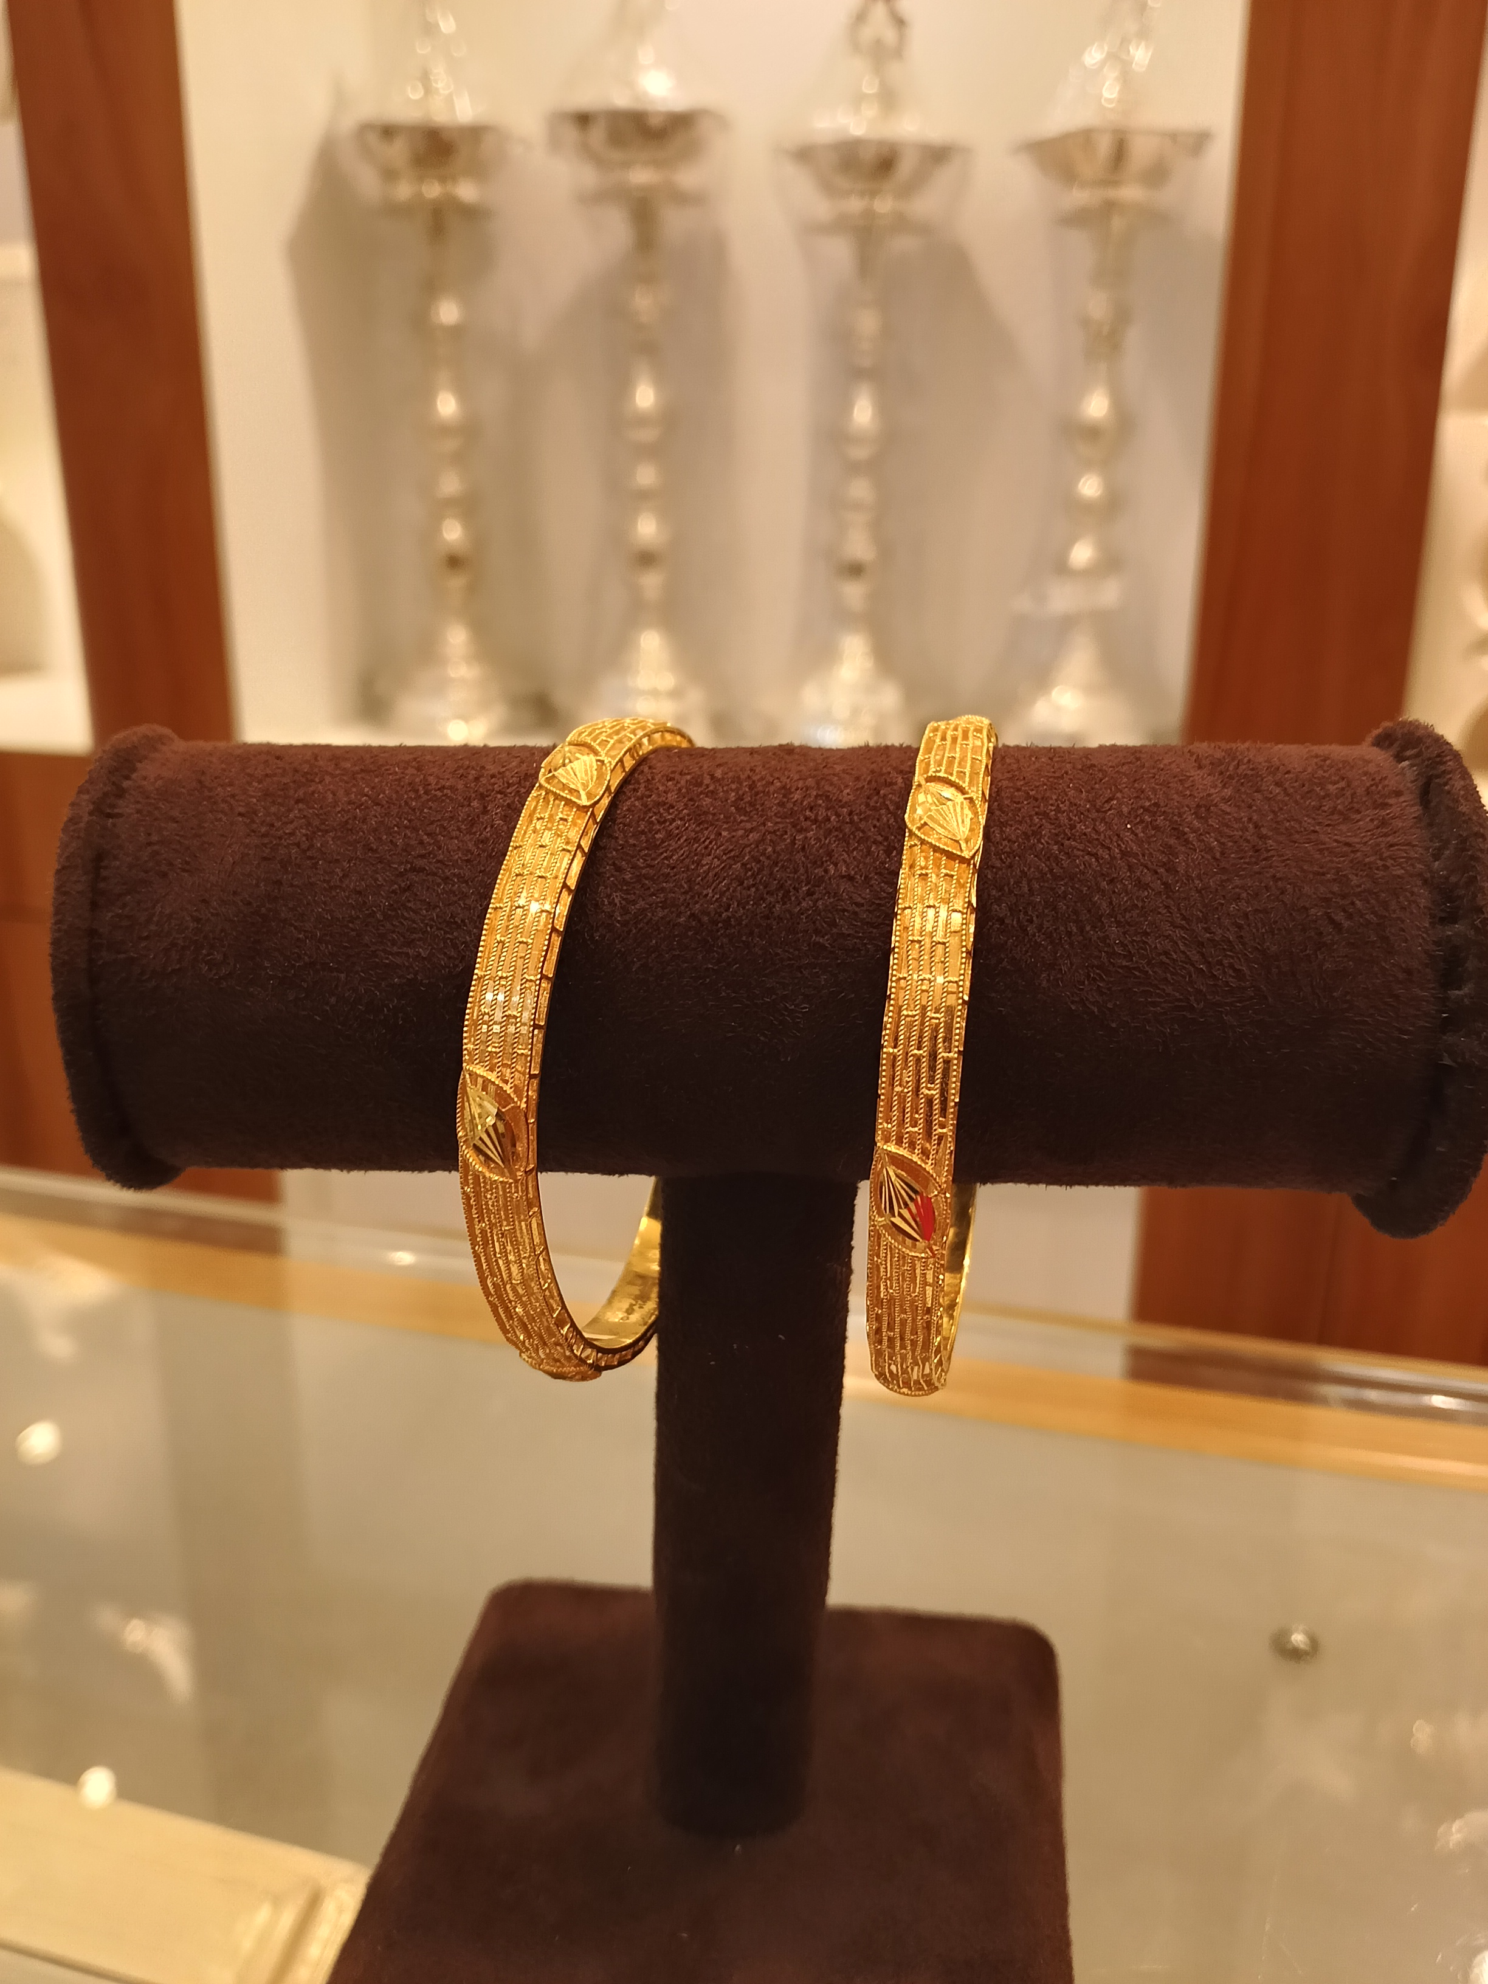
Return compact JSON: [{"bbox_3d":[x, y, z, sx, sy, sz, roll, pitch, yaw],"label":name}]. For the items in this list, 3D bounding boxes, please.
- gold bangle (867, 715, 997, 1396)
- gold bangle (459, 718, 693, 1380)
[{"bbox_3d":[0.020,0.006,0.155,0.007,0.066,0.066,5,16,11],"label":"gold bangle"},{"bbox_3d":[-0.012,0.005,0.159,0.007,0.066,0.066,5,16,15],"label":"gold bangle"}]

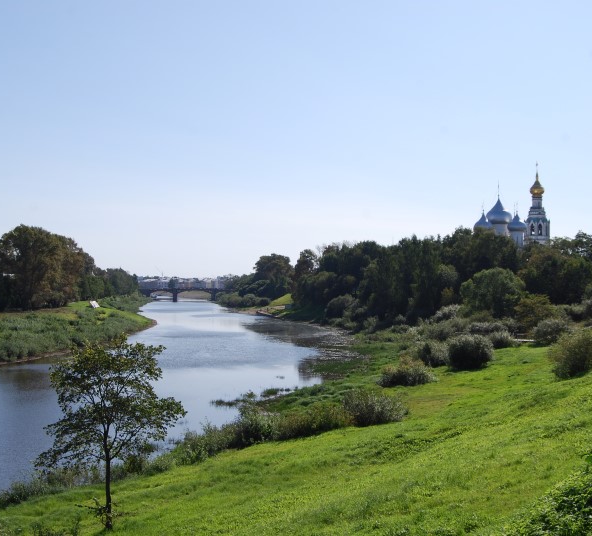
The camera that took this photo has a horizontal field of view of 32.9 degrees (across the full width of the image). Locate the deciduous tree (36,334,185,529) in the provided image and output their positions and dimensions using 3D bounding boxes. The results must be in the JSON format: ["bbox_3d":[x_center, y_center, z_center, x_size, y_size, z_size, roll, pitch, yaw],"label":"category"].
[{"bbox_3d":[-7.224,6.367,39.000,5.760,7.550,5.500,0,-1,0],"label":"deciduous tree"}]

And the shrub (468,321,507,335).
[{"bbox_3d":[32.506,10.354,170.000,6.450,2.890,5.000,0,-1,0],"label":"shrub"}]

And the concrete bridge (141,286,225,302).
[{"bbox_3d":[-100.200,24.039,900.000,79.080,13.930,15.000,0,-1,-6],"label":"concrete bridge"}]

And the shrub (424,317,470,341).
[{"bbox_3d":[24.658,9.847,163.000,7.490,3.910,6.300,0,-1,0],"label":"shrub"}]

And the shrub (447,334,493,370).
[{"bbox_3d":[19.056,9.281,110.000,5.050,3.950,4.800,0,-1,0],"label":"shrub"}]

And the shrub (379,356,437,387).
[{"bbox_3d":[10.911,10.128,98.000,5.680,2.940,5.000,0,-1,0],"label":"shrub"}]

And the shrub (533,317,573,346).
[{"bbox_3d":[34.320,8.496,134.000,5.350,4.010,5.000,0,-1,0],"label":"shrub"}]

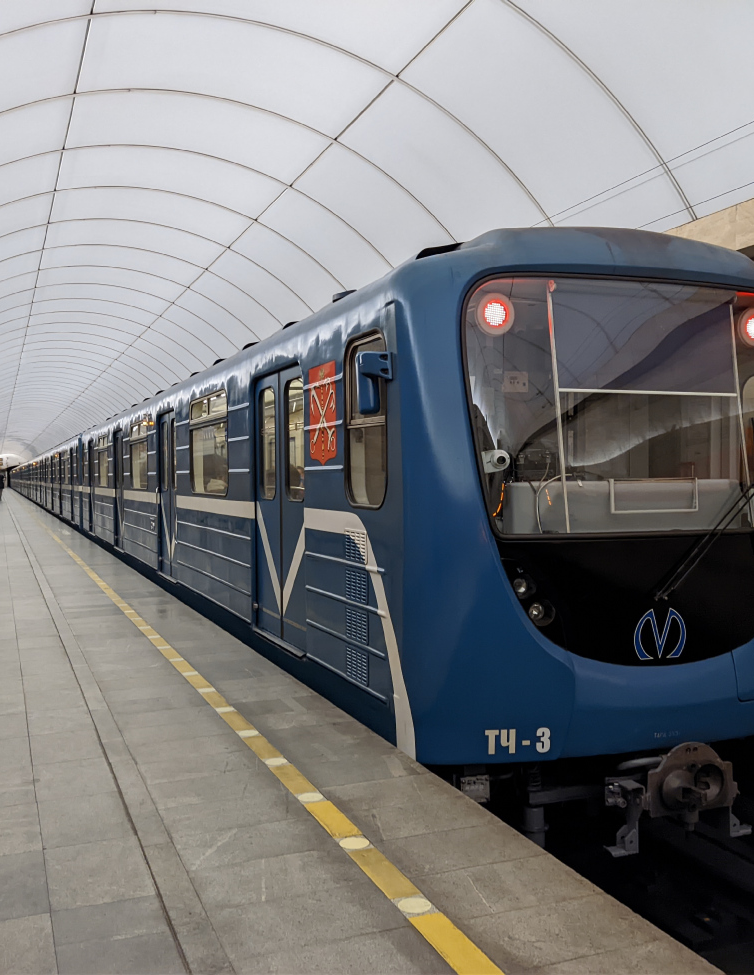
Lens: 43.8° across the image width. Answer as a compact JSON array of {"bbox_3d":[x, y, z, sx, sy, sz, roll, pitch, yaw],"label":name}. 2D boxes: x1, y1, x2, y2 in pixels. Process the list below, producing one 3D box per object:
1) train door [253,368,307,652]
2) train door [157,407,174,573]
[{"bbox_3d":[-0.675,0.116,6.664,0.110,1.910,1.320,-1,1,-22],"label":"train door"},{"bbox_3d":[-2.411,0.077,10.956,0.110,1.910,1.300,-1,1,-22],"label":"train door"}]

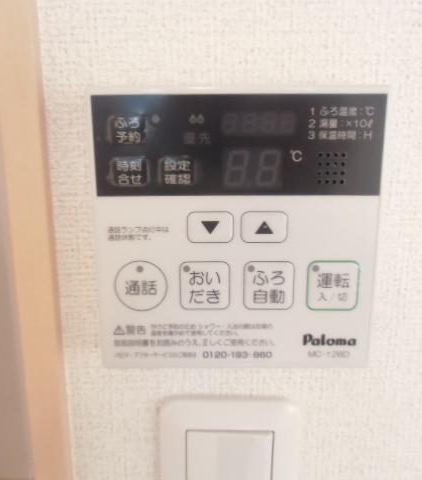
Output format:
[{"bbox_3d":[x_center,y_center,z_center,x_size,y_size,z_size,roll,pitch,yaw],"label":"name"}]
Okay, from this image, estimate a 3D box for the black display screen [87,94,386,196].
[{"bbox_3d":[0.011,-0.039,0.185,0.119,0.041,0.006,0,13,0],"label":"black display screen"}]

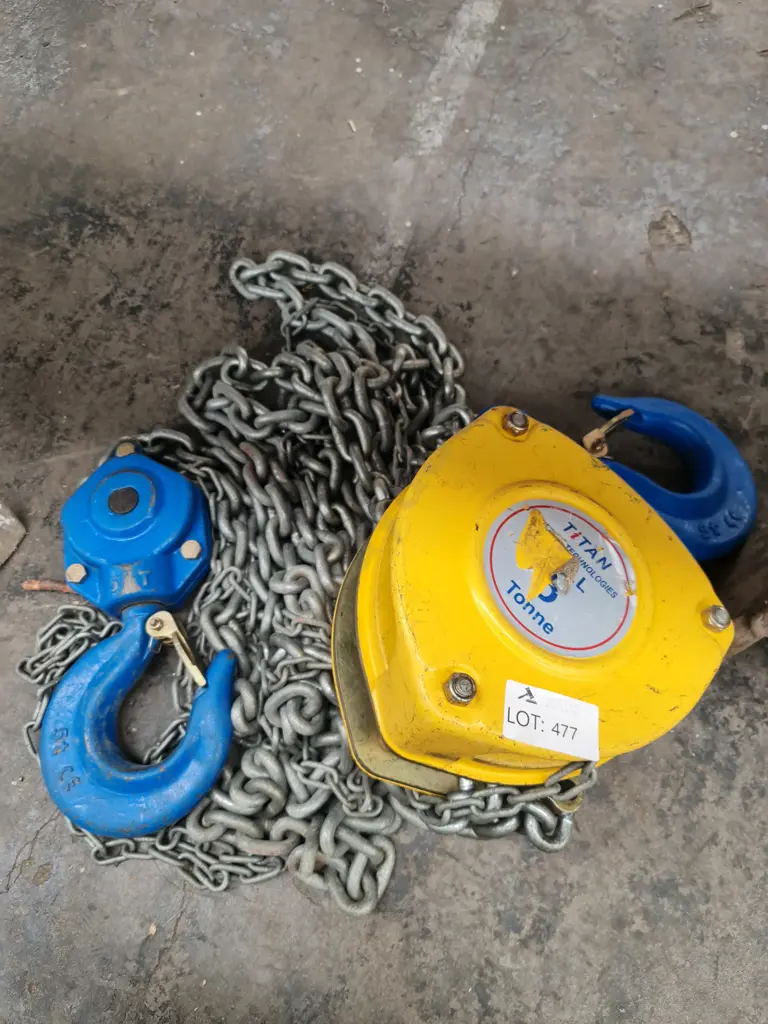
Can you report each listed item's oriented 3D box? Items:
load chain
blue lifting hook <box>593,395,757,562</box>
[{"bbox_3d":[-0.070,-0.008,0.618,0.430,0.110,0.590,4,65,0],"label":"load chain"},{"bbox_3d":[0.221,-0.025,0.602,0.176,0.040,0.144,9,55,-20],"label":"blue lifting hook"}]

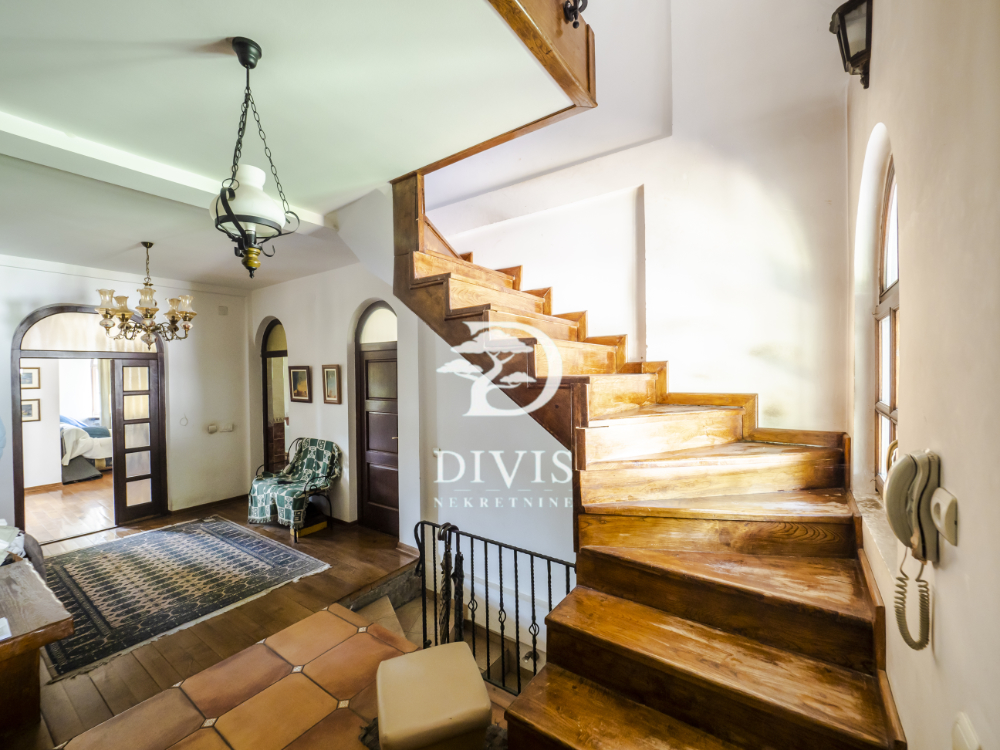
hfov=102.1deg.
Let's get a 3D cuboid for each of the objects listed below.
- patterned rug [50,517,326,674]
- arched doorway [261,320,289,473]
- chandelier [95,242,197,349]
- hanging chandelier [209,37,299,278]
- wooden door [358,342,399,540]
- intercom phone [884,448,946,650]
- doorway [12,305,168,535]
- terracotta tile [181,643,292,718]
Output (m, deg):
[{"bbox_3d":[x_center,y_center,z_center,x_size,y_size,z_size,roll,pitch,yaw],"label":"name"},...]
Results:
[{"bbox_3d":[-3.001,1.723,3.606,2.360,0.012,1.690,0,1,35],"label":"patterned rug"},{"bbox_3d":[-2.929,0.478,5.426,0.860,2.450,0.160,0,1,35],"label":"arched doorway"},{"bbox_3d":[-3.088,-0.687,3.560,0.670,0.945,0.670,0,1,35],"label":"chandelier"},{"bbox_3d":[-0.945,-0.799,1.520,0.310,0.875,0.310,0,1,35],"label":"hanging chandelier"},{"bbox_3d":[-1.215,0.704,4.248,0.770,2.000,0.060,0,1,35],"label":"wooden door"},{"bbox_3d":[0.865,0.365,0.860,0.078,0.420,0.095,0,1,35],"label":"intercom phone"},{"bbox_3d":[-4.522,0.490,4.537,0.160,2.480,1.220,0,1,35],"label":"doorway"},{"bbox_3d":[-1.481,1.738,2.322,0.425,0.012,0.430,0,1,35],"label":"terracotta tile"}]

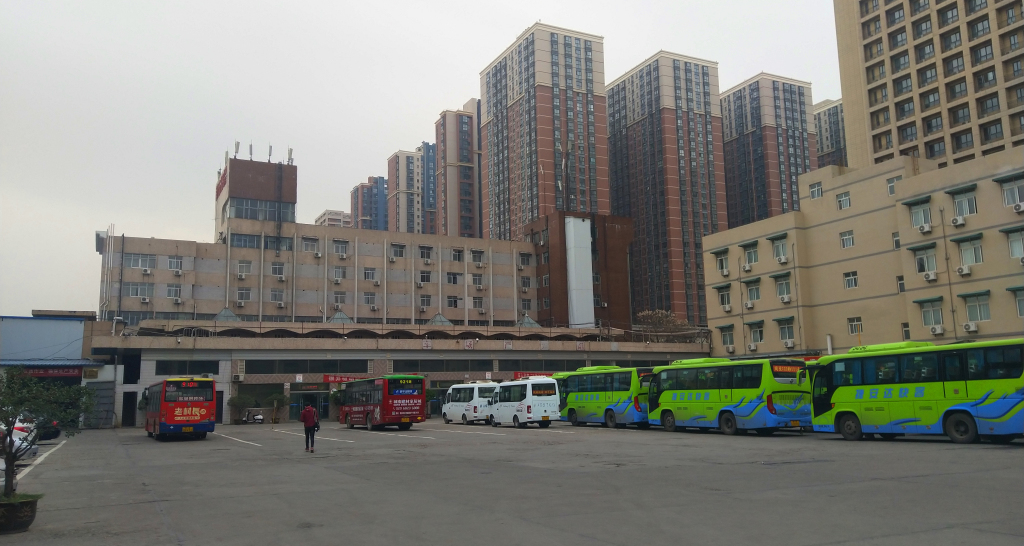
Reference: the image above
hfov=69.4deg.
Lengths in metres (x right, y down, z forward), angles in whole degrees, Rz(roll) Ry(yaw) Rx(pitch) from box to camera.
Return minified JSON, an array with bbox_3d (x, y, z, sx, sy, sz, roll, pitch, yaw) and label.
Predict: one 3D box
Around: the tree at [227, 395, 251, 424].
[{"bbox_3d":[-19.635,9.802,53.154,1.900,2.180,1.900,3,-10,-28],"label":"tree"}]

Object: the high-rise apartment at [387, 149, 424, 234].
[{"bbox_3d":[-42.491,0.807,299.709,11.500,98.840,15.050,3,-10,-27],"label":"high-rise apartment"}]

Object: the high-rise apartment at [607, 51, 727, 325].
[{"bbox_3d":[47.666,-13.028,223.293,21.630,97.770,28.420,3,-10,-26],"label":"high-rise apartment"}]

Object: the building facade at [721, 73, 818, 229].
[{"bbox_3d":[79.096,-9.560,237.526,20.000,98.000,34.500,4,-11,-27],"label":"building facade"}]

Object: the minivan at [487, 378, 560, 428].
[{"bbox_3d":[0.678,7.820,44.114,2.000,2.680,5.900,3,-10,-22],"label":"minivan"}]

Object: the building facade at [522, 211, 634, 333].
[{"bbox_3d":[10.198,5.643,108.626,12.600,26.640,10.200,3,-10,-27],"label":"building facade"}]

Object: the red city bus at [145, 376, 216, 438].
[{"bbox_3d":[-18.905,7.661,41.909,2.500,3.070,10.400,4,-10,-29],"label":"red city bus"}]

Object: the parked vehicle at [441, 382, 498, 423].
[{"bbox_3d":[-2.747,9.059,51.034,2.000,2.680,5.900,4,-11,-27],"label":"parked vehicle"}]

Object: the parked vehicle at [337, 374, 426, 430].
[{"bbox_3d":[-8.354,8.233,46.483,2.500,3.070,10.200,3,-10,-26],"label":"parked vehicle"}]

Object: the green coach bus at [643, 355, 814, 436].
[{"bbox_3d":[9.513,5.565,33.545,2.450,3.250,8.300,3,-10,-24],"label":"green coach bus"}]

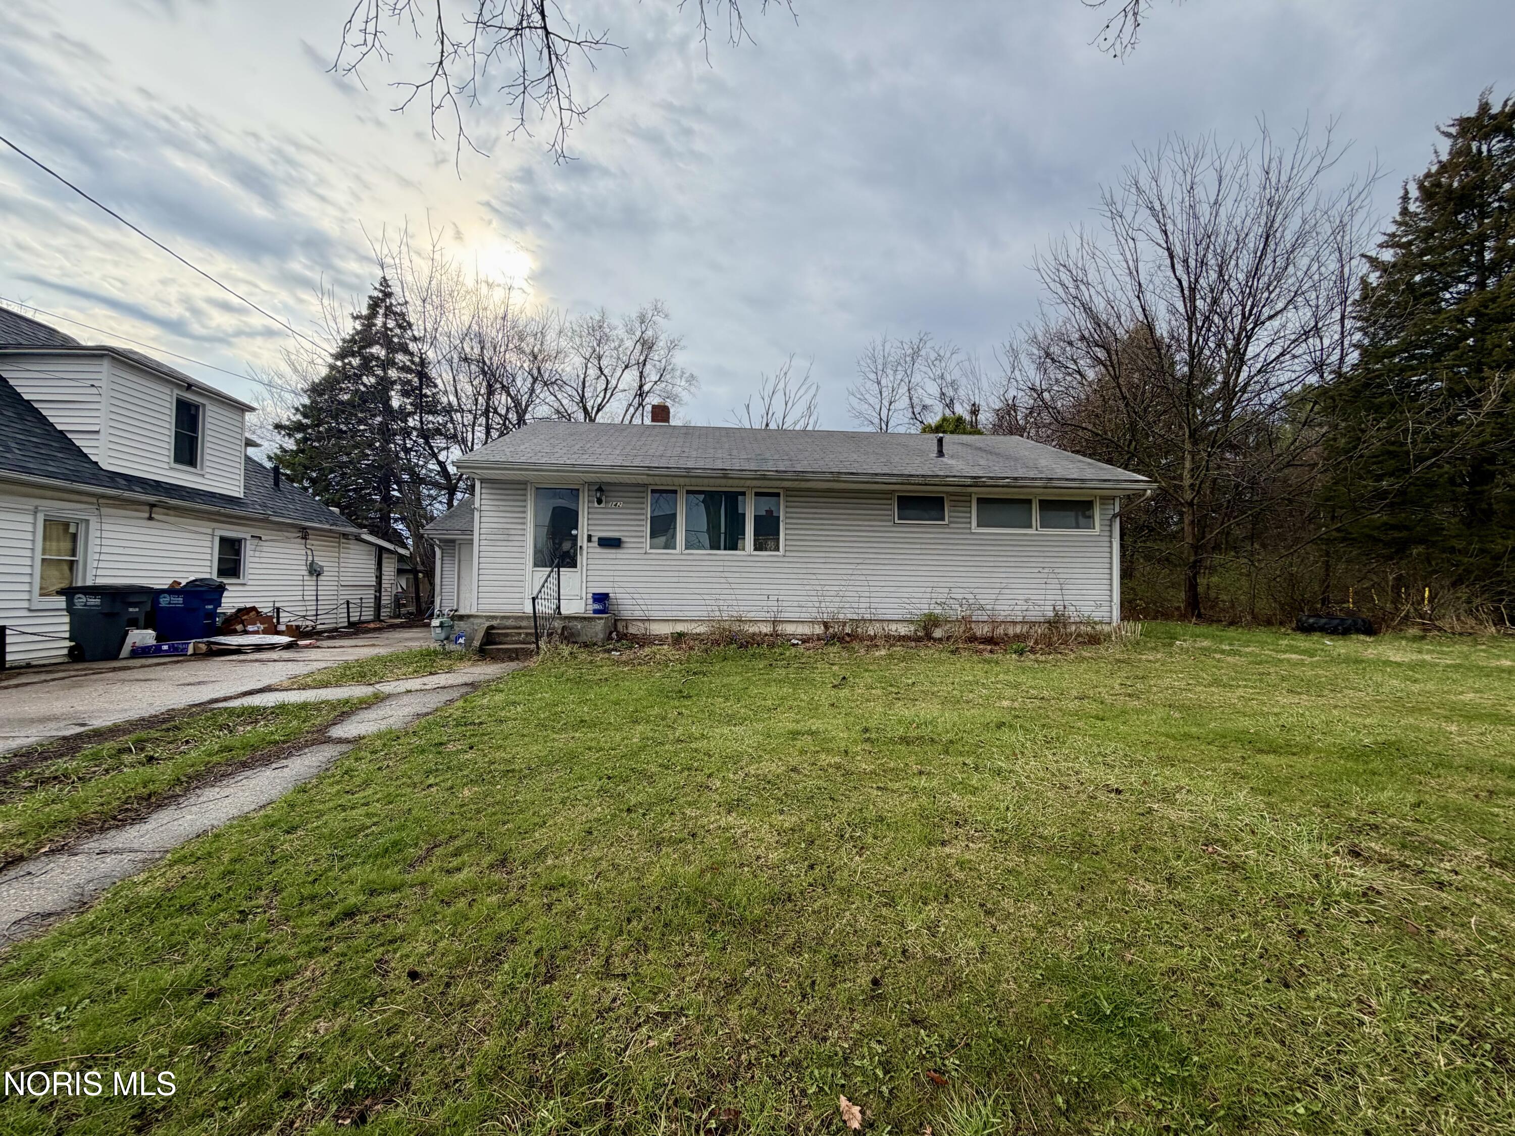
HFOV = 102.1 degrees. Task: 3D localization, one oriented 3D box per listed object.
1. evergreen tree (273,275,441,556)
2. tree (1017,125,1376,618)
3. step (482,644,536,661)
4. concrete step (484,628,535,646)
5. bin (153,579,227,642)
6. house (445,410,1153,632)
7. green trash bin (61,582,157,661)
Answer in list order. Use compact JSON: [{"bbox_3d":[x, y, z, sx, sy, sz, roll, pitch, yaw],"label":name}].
[{"bbox_3d":[-17.680,-5.673,28.212,7.500,15.200,7.300,1,-2,-5],"label":"evergreen tree"},{"bbox_3d":[14.818,-6.220,20.746,11.500,15.900,11.000,1,-2,-5],"label":"tree"},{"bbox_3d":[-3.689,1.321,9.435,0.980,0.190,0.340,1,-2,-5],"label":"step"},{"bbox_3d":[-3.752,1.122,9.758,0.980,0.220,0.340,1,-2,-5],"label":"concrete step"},{"bbox_3d":[-10.446,0.885,11.169,0.840,1.180,0.700,1,-2,-9],"label":"bin"},{"bbox_3d":[0.694,-1.113,15.459,12.350,5.200,9.600,1,-2,-5],"label":"house"},{"bbox_3d":[-10.426,0.886,9.818,0.840,1.140,0.700,1,-2,-9],"label":"green trash bin"}]

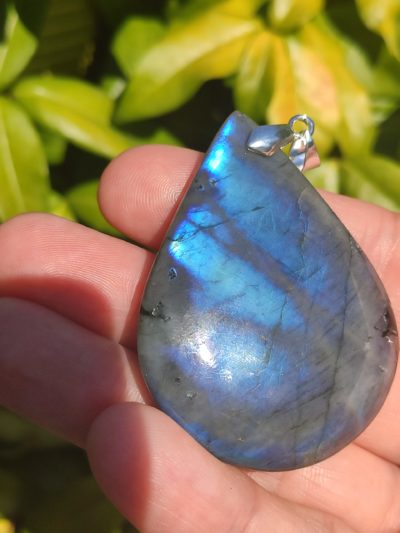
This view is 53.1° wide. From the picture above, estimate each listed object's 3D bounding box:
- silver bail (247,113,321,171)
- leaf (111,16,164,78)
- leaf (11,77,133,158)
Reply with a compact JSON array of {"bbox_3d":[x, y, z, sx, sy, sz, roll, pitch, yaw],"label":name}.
[{"bbox_3d":[0.018,-0.027,0.088,0.013,0.011,0.006,19,13,-48],"label":"silver bail"},{"bbox_3d":[-0.033,-0.117,0.215,0.026,0.008,0.036,-15,62,-1],"label":"leaf"},{"bbox_3d":[-0.063,-0.076,0.205,0.068,0.013,0.027,28,61,10],"label":"leaf"}]

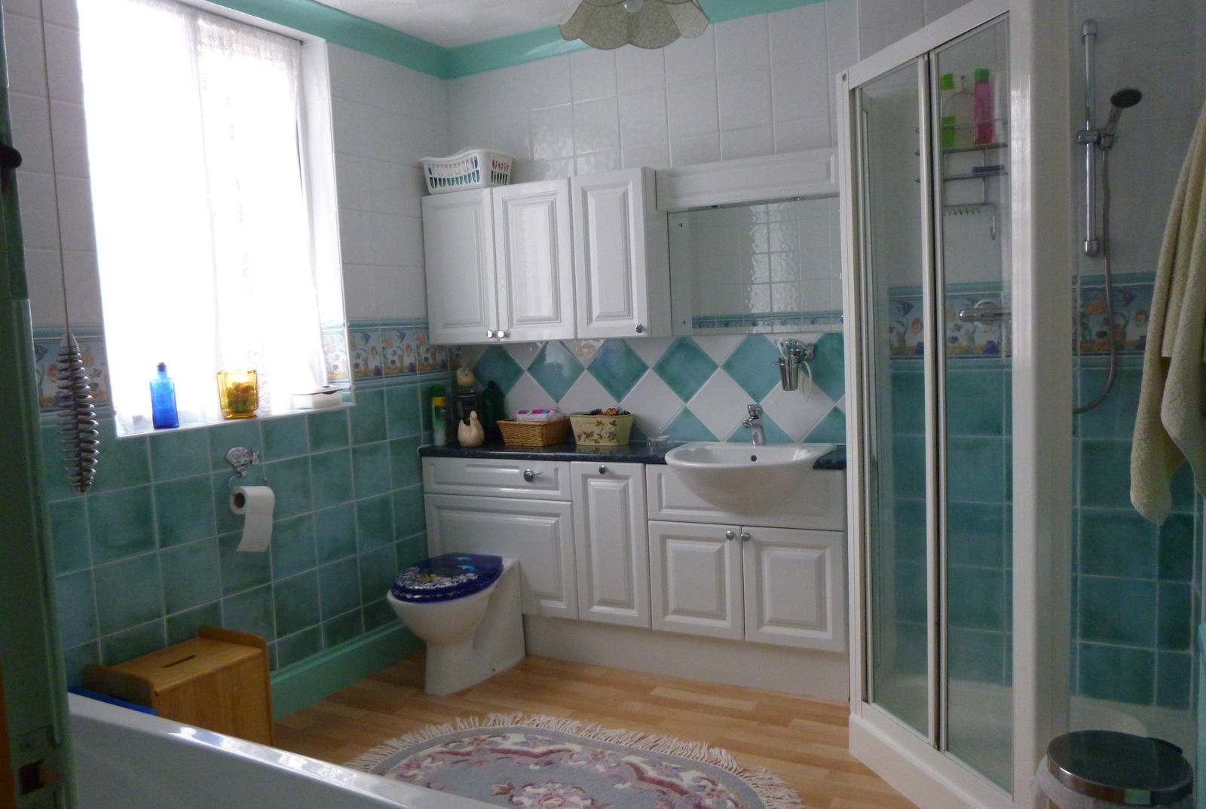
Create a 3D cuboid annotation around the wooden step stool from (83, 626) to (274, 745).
[{"bbox_3d":[-1.176,0.898,2.441,0.297,0.410,0.358,0,5,28],"label":"wooden step stool"}]

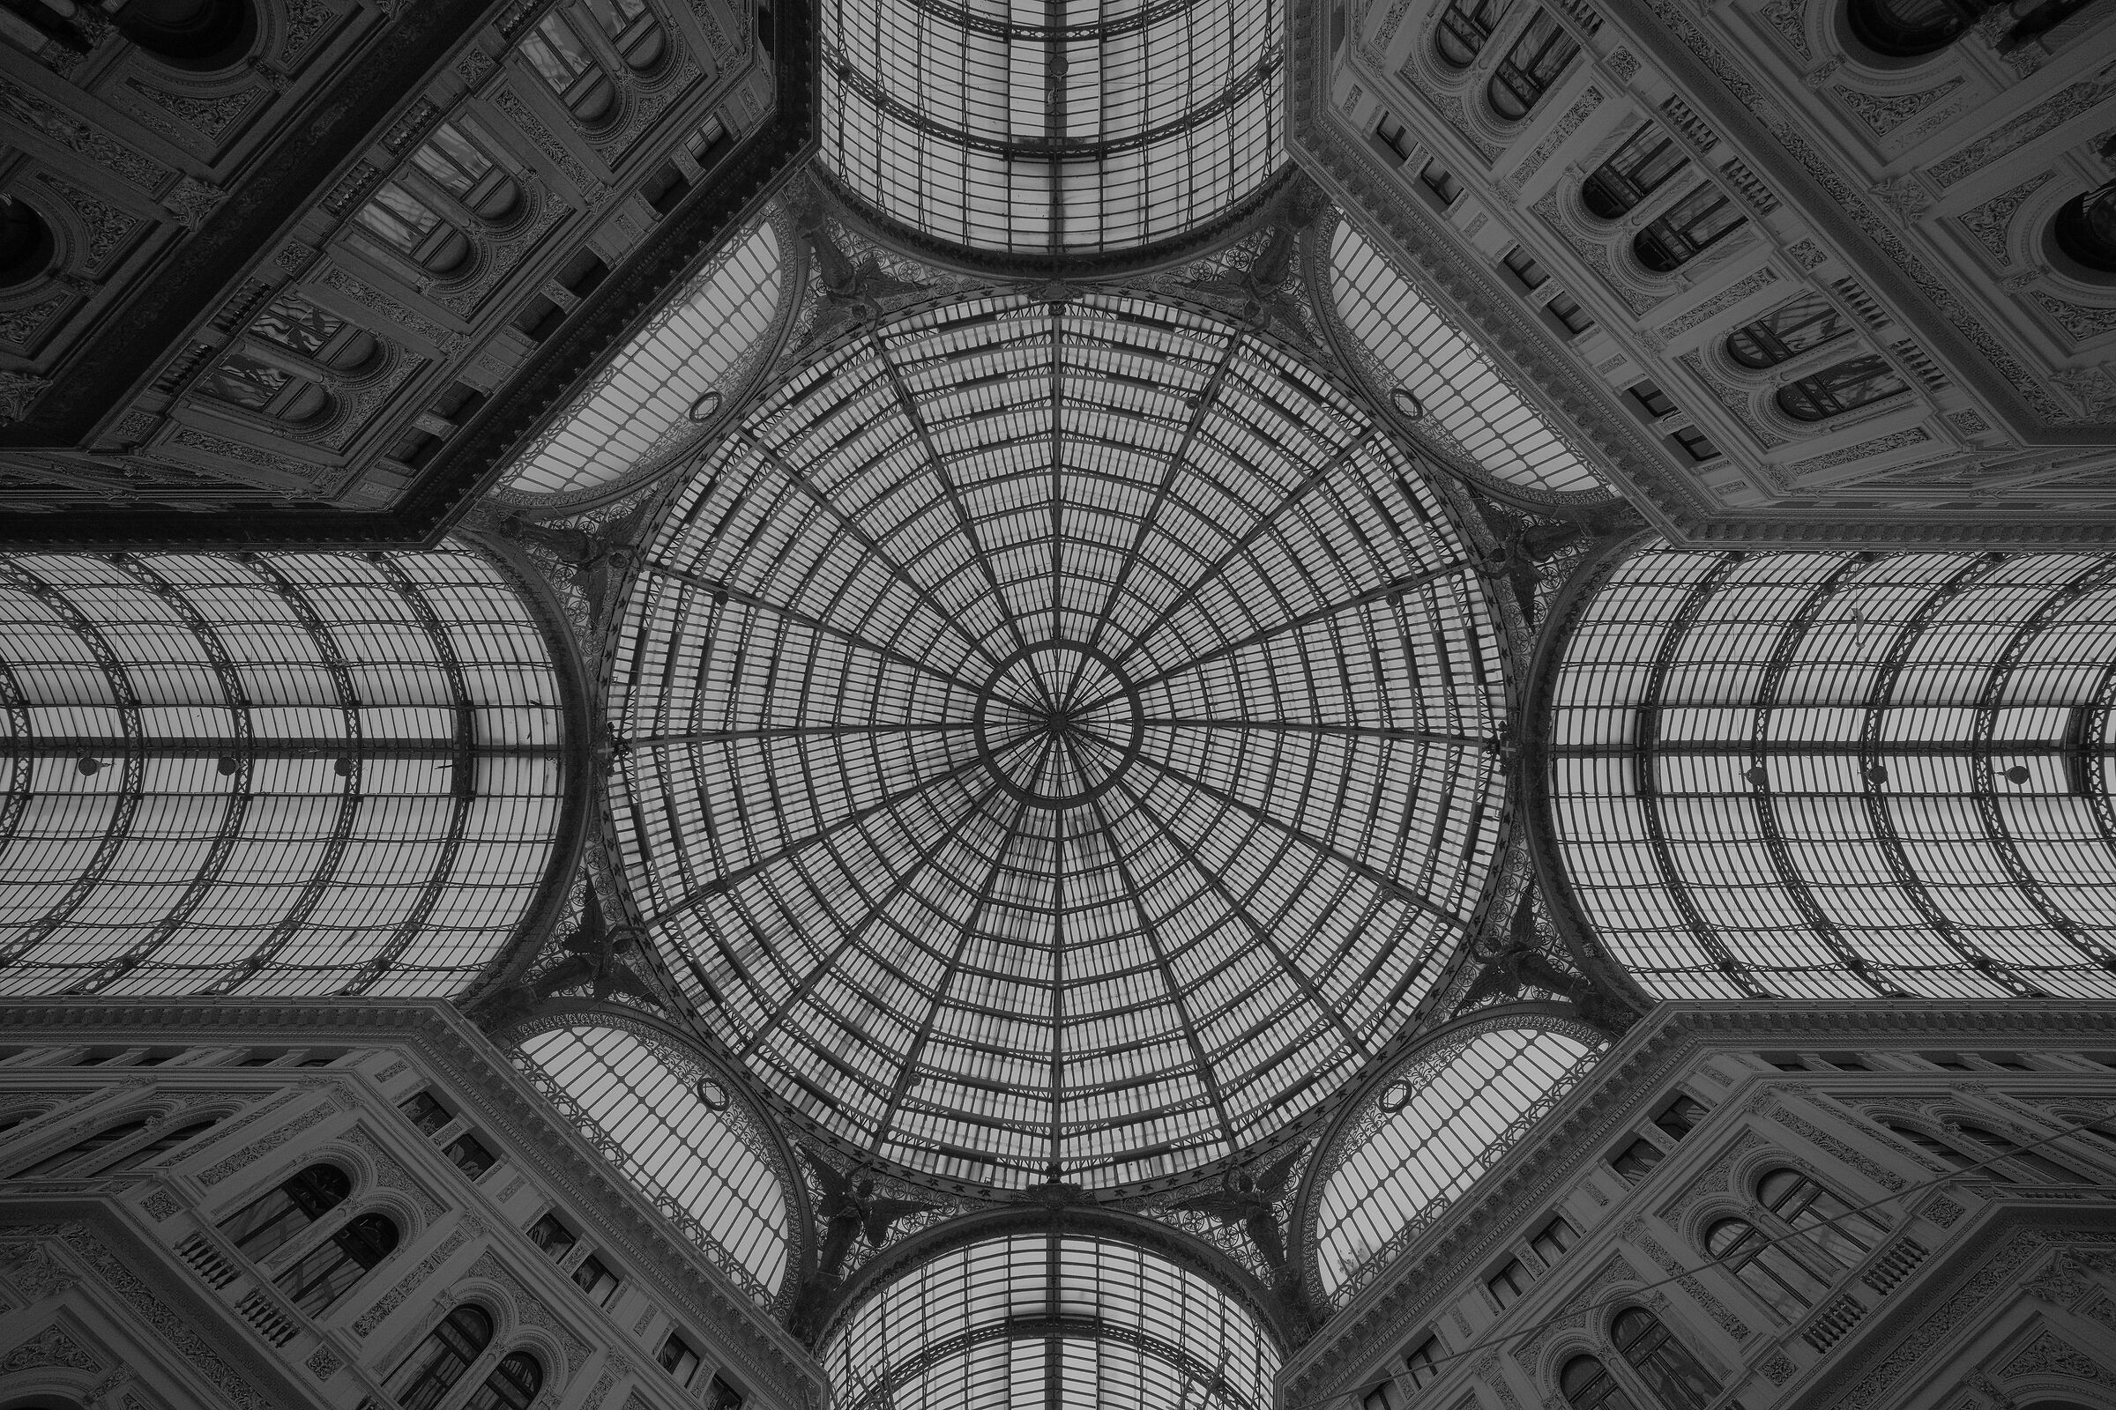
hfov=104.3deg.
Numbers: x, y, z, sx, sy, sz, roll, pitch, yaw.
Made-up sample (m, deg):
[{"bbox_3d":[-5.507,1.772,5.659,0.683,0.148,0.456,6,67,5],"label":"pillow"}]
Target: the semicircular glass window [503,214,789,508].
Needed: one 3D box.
[{"bbox_3d":[-13.345,-11.352,29.073,12.700,6.500,0.300,-45,-89,1],"label":"semicircular glass window"}]

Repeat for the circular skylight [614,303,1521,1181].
[{"bbox_3d":[0.059,1.533,44.706,38.448,20.160,38.448,0,-88,0],"label":"circular skylight"}]

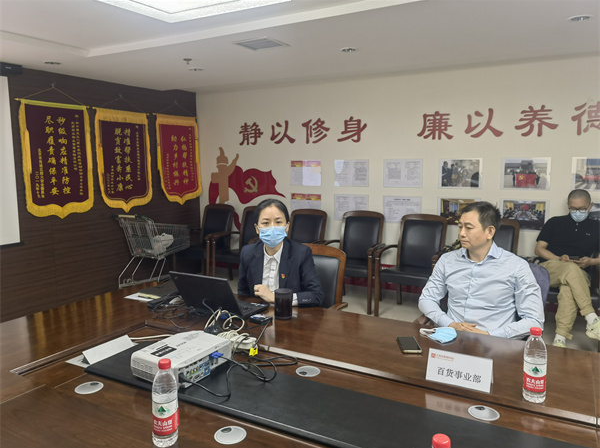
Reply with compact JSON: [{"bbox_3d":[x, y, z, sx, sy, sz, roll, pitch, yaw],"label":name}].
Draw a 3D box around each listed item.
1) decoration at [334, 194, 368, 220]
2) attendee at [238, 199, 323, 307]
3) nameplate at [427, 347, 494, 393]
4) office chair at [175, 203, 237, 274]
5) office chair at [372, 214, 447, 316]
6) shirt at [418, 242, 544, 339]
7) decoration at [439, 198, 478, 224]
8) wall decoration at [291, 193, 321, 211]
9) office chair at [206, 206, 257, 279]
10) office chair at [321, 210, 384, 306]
[{"bbox_3d":[0.599,-0.194,5.522,0.436,0.314,0.020,4,9,29],"label":"decoration"},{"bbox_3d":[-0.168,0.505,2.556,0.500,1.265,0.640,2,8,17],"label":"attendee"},{"bbox_3d":[0.538,0.483,1.576,0.204,0.100,0.075,4,9,29],"label":"nameplate"},{"bbox_3d":[-1.173,0.258,5.947,0.590,0.985,0.640,4,8,28],"label":"office chair"},{"bbox_3d":[1.118,0.399,4.537,0.600,0.920,0.660,4,9,28],"label":"office chair"},{"bbox_3d":[0.888,0.343,2.336,0.590,0.480,0.370,4,9,32],"label":"shirt"},{"bbox_3d":[1.664,-0.118,4.919,0.436,0.314,0.020,4,9,29],"label":"decoration"},{"bbox_3d":[0.072,-0.213,5.697,0.415,0.308,0.020,4,8,28],"label":"wall decoration"},{"bbox_3d":[-0.632,0.278,5.489,0.600,0.920,0.660,4,9,28],"label":"office chair"},{"bbox_3d":[0.545,0.360,4.842,0.600,0.920,0.660,4,9,28],"label":"office chair"}]

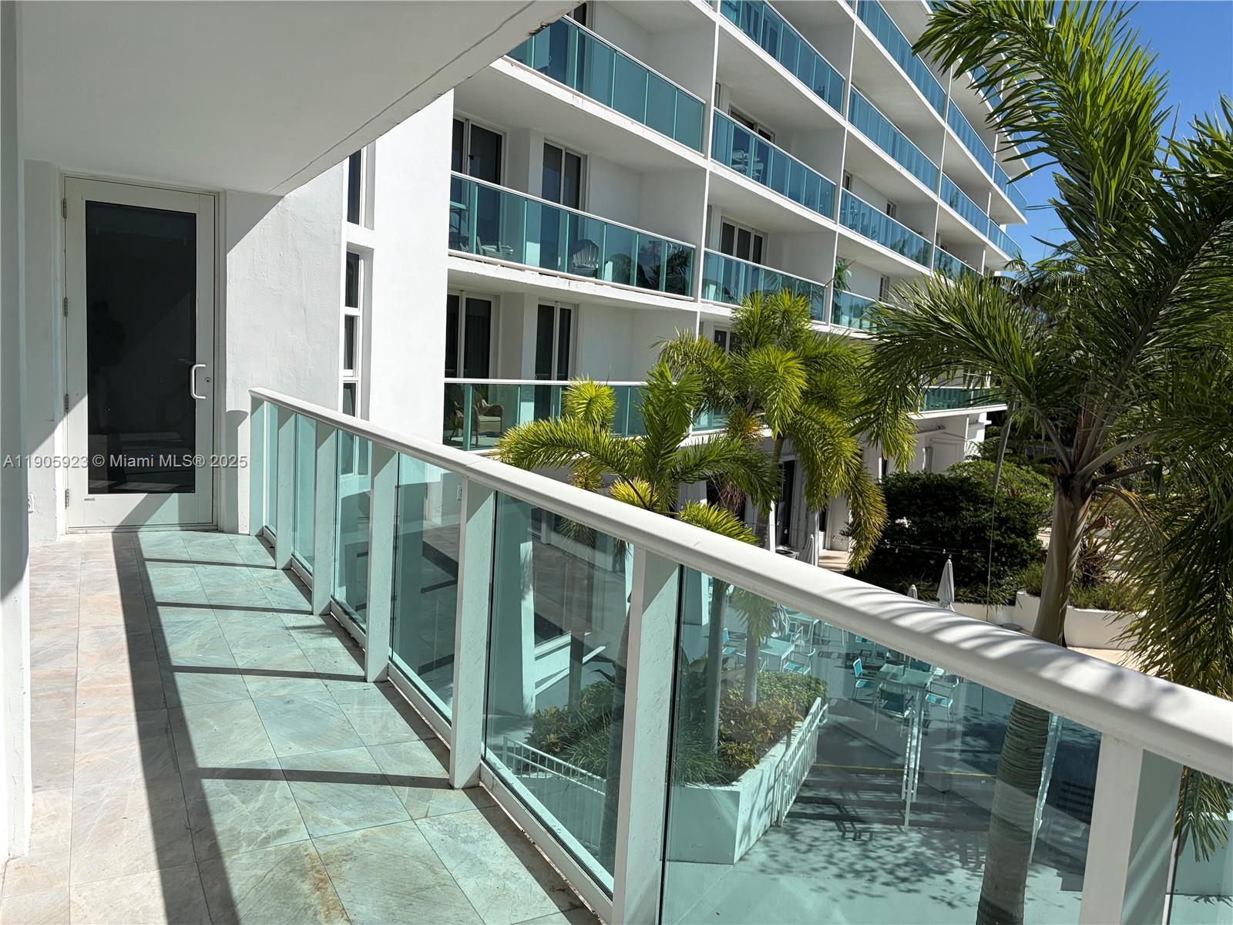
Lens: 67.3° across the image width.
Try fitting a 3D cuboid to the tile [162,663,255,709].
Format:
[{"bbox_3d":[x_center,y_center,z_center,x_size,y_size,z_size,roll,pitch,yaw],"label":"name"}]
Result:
[{"bbox_3d":[-1.760,0.927,3.938,0.308,0.014,0.602,0,7,-30],"label":"tile"}]

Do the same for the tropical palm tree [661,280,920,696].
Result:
[{"bbox_3d":[2.660,0.723,15.361,4.000,6.850,4.000,5,6,10],"label":"tropical palm tree"}]

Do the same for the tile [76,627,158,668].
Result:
[{"bbox_3d":[-2.314,0.855,4.292,0.306,0.010,0.592,0,7,-30],"label":"tile"}]

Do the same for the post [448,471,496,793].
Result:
[{"bbox_3d":[-0.483,0.561,3.078,0.089,1.049,0.058,0,7,-30],"label":"post"}]

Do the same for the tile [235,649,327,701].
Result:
[{"bbox_3d":[-1.487,0.928,4.083,0.302,0.010,0.592,0,7,-30],"label":"tile"}]

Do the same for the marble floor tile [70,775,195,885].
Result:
[{"bbox_3d":[-1.436,1.072,2.742,0.306,0.010,0.594,0,7,-30],"label":"marble floor tile"}]

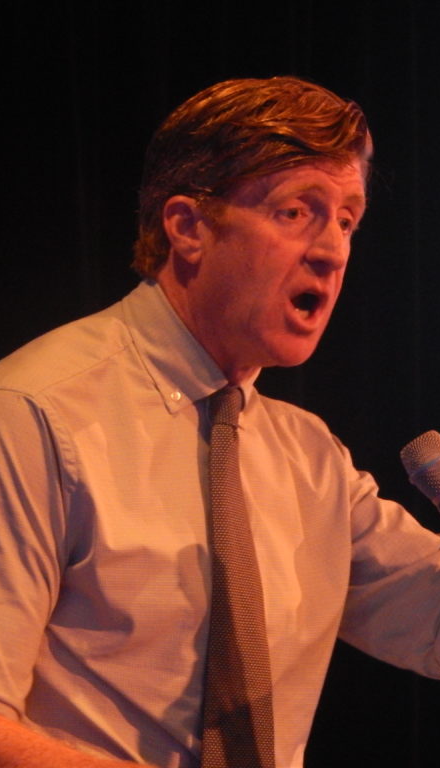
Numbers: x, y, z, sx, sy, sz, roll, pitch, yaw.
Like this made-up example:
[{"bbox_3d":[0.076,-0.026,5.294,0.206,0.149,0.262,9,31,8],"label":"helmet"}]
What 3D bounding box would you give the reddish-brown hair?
[{"bbox_3d":[0.029,-0.176,8.200,0.215,0.198,0.178,9,-2,42],"label":"reddish-brown hair"}]

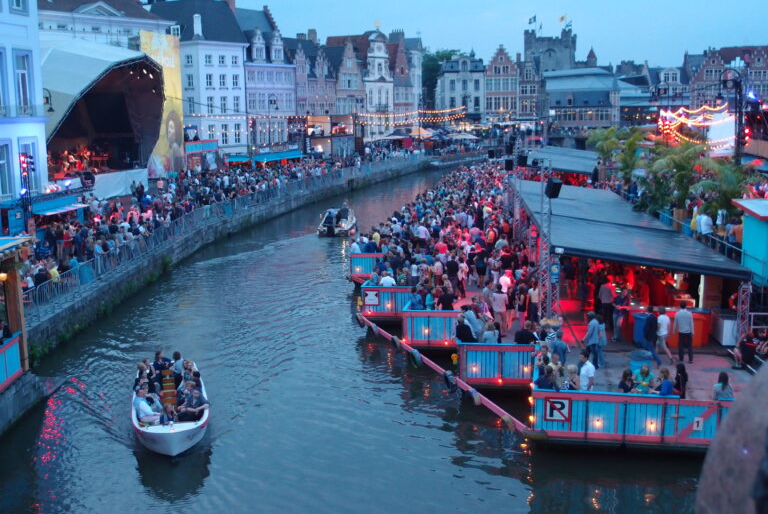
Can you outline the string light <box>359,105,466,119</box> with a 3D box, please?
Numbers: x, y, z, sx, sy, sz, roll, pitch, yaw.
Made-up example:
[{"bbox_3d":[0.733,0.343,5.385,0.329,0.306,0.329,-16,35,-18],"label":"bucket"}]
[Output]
[{"bbox_3d":[5.369,-20.449,127.878,0.953,0.954,40.326,4,11,24],"label":"string light"}]

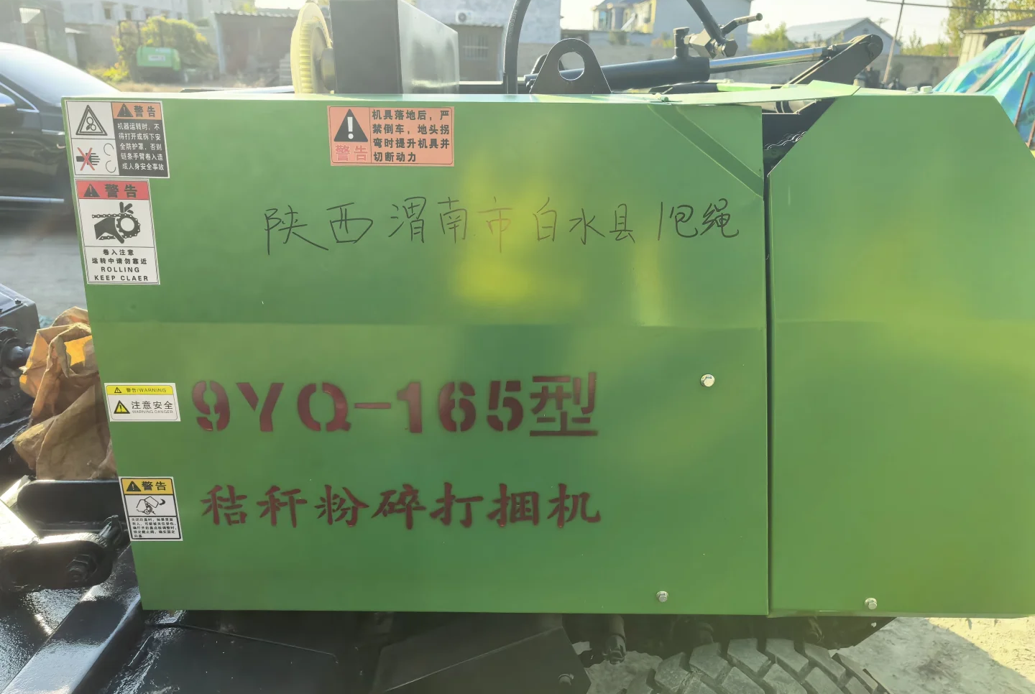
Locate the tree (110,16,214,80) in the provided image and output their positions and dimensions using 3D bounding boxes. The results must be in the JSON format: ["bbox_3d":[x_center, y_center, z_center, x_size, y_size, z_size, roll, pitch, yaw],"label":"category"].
[{"bbox_3d":[-13.806,-11.609,28.007,4.101,2.339,3.200,1,23,0],"label":"tree"}]

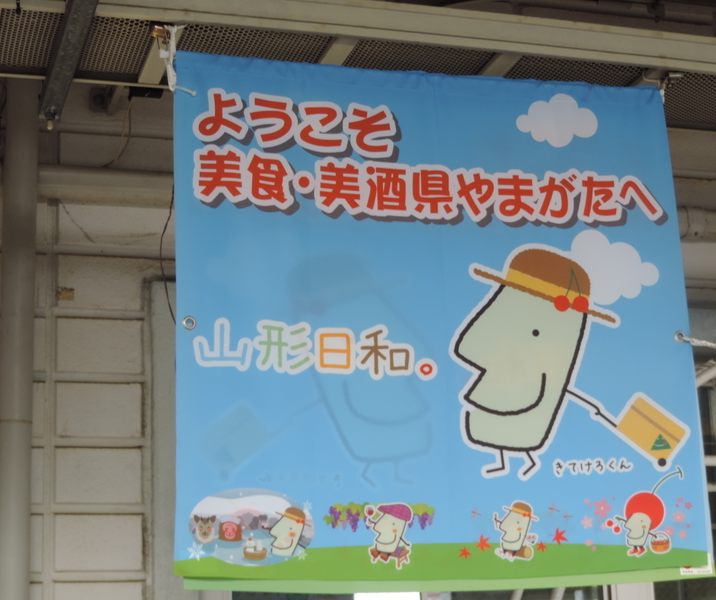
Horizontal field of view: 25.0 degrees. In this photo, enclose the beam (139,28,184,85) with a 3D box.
[{"bbox_3d":[-0.341,-0.435,2.804,0.039,0.022,0.255,2,-16,-16],"label":"beam"}]

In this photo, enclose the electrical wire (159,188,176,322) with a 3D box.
[{"bbox_3d":[-0.622,-0.143,5.287,0.050,0.460,0.050,2,-16,-16],"label":"electrical wire"}]

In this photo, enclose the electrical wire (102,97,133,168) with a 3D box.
[{"bbox_3d":[-0.802,-0.560,5.409,0.095,0.255,0.080,2,-16,-16],"label":"electrical wire"}]

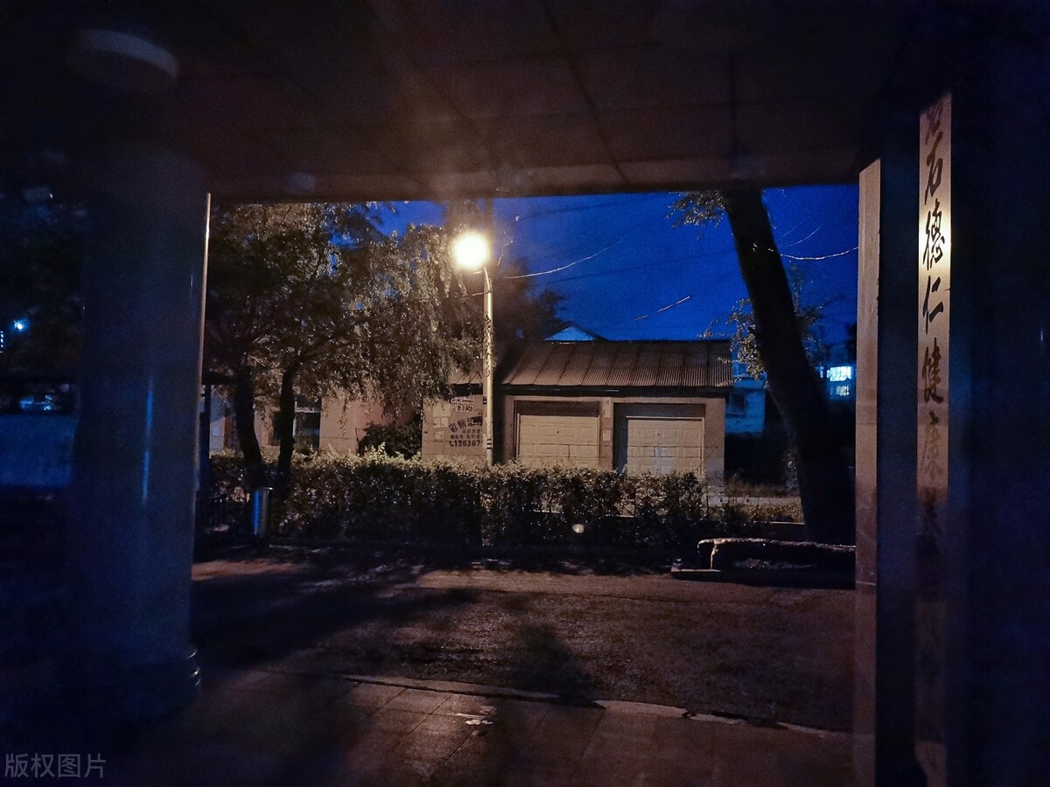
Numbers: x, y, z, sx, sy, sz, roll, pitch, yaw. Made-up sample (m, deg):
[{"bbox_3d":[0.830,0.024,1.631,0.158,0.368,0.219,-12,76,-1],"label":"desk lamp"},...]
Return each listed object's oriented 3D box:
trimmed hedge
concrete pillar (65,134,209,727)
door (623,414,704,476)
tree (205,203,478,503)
[{"bbox_3d":[-0.620,1.598,11.700,8.500,1.100,1.000,1,-3,9],"label":"trimmed hedge"},{"bbox_3d":[-2.166,0.222,4.628,0.710,3.030,0.710,1,-3,15],"label":"concrete pillar"},{"bbox_3d":[4.108,1.788,24.406,2.380,2.130,0.100,1,-3,16],"label":"door"},{"bbox_3d":[-2.950,-0.757,12.300,4.500,5.700,4.100,2,-2,0],"label":"tree"}]

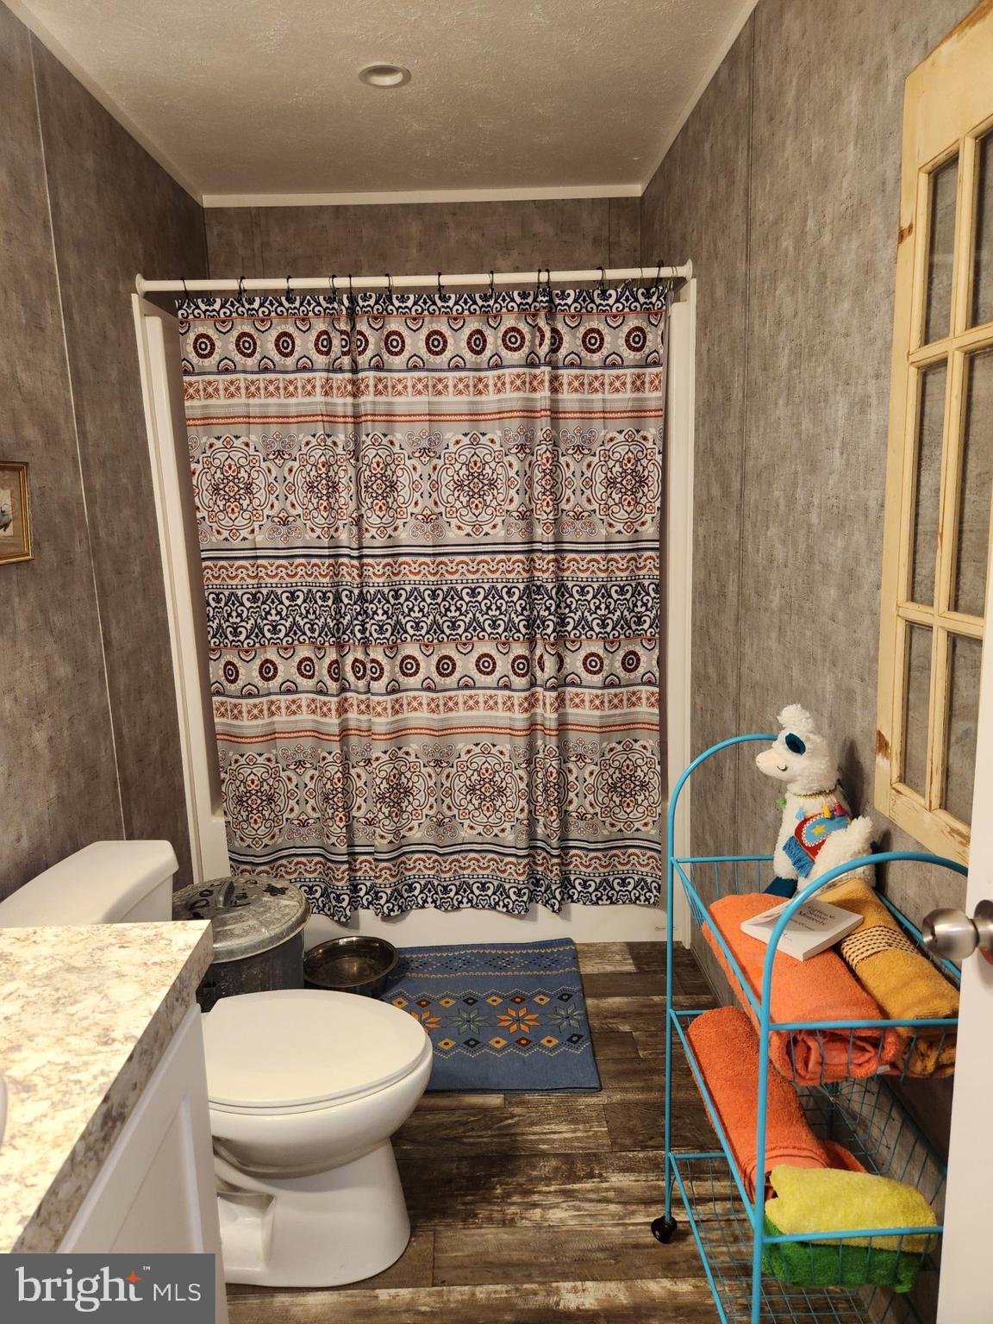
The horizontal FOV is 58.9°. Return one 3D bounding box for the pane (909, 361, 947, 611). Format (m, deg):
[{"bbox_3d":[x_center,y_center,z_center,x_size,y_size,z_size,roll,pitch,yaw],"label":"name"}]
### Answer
[{"bbox_3d":[0.580,-0.233,1.168,0.012,0.325,0.092,-2,10,-1],"label":"pane"}]

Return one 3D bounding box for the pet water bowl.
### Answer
[{"bbox_3d":[-0.422,0.907,2.538,0.285,0.095,0.285,-2,10,-1],"label":"pet water bowl"}]

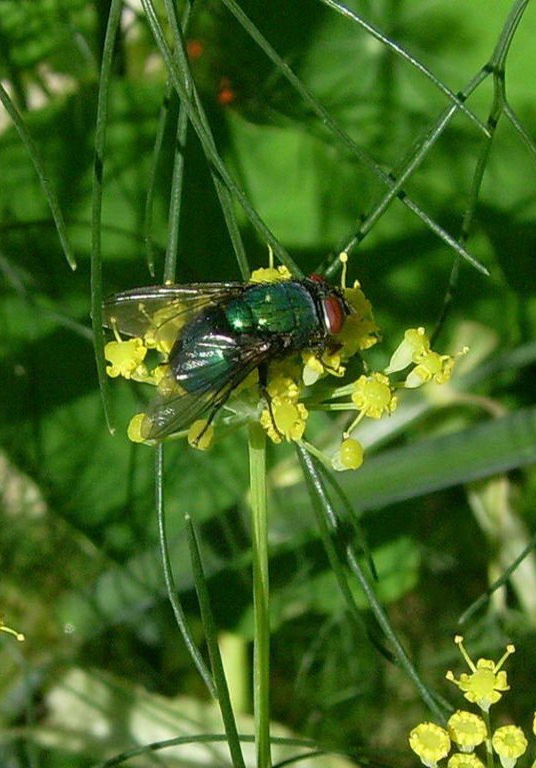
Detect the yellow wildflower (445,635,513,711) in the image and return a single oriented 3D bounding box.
[{"bbox_3d":[0.011,0.015,0.060,0.003,0.003,0.003,-2,38,0],"label":"yellow wildflower"}]

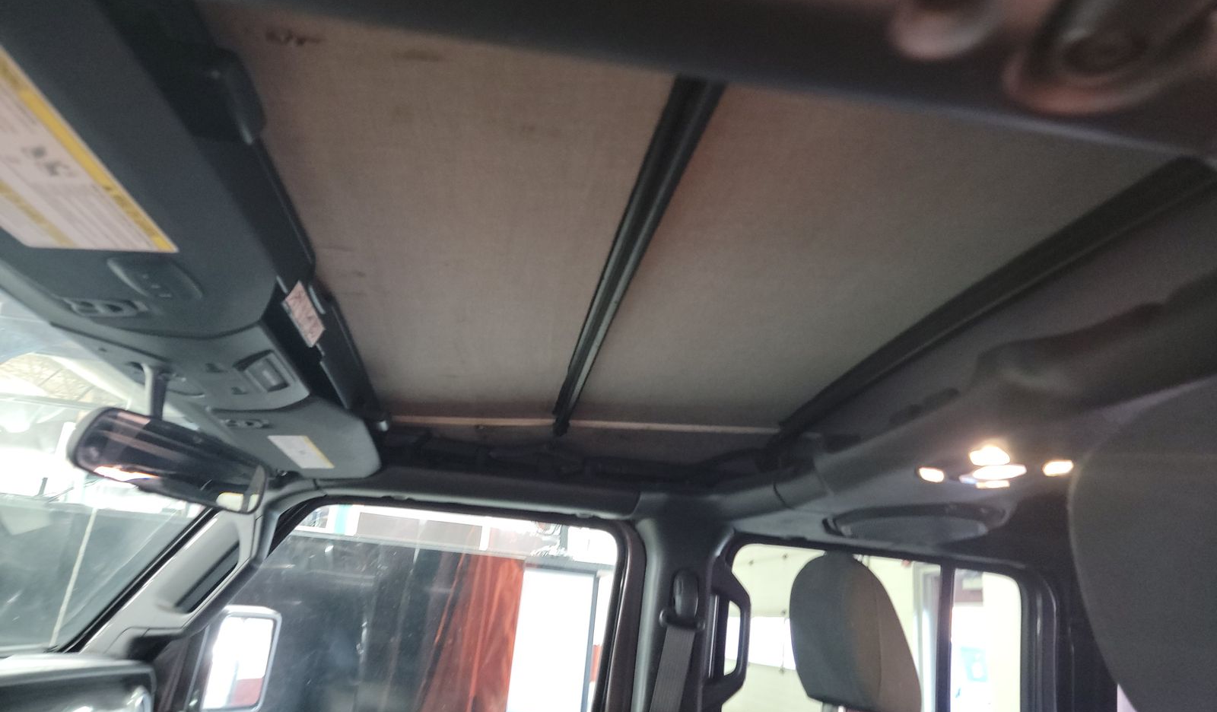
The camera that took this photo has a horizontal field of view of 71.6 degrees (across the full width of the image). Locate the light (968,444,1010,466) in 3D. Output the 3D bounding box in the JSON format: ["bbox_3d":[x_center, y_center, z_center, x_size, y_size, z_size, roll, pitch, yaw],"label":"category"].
[{"bbox_3d":[0.361,0.094,0.800,0.023,0.016,0.042,8,-13,-6],"label":"light"}]

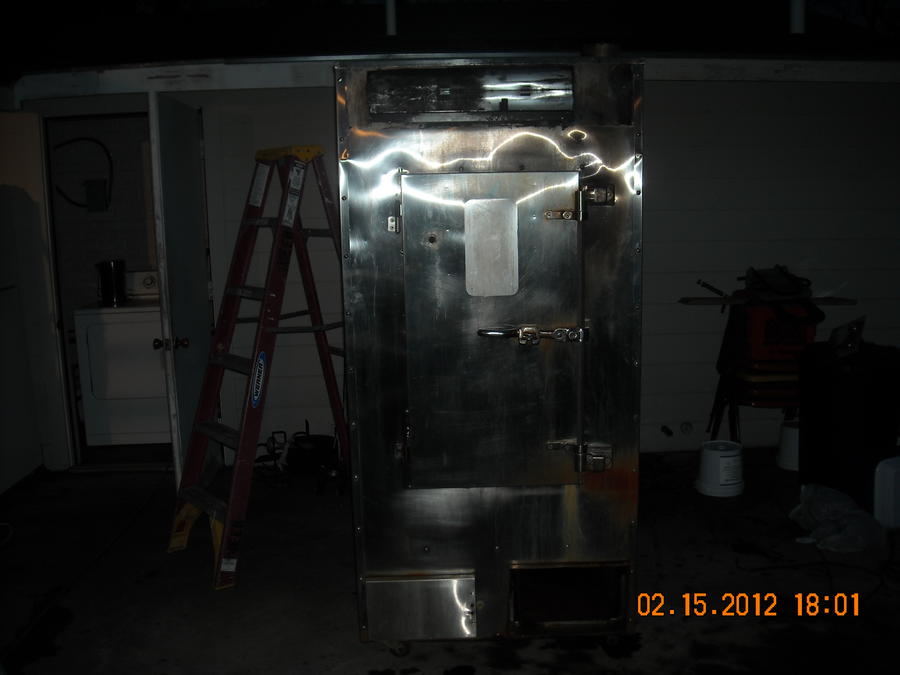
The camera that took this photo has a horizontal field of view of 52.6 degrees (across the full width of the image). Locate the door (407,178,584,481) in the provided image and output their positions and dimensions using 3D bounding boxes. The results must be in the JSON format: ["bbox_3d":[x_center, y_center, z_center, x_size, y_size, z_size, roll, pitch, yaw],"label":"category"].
[{"bbox_3d":[0.133,-0.009,2.810,0.545,0.990,0.060,-1,9,-1],"label":"door"}]

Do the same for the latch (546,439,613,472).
[{"bbox_3d":[0.406,0.370,2.850,0.205,0.108,0.060,-1,9,-1],"label":"latch"}]

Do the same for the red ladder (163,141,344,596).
[{"bbox_3d":[-0.708,0.060,3.995,1.030,1.730,0.550,-8,12,-38],"label":"red ladder"}]

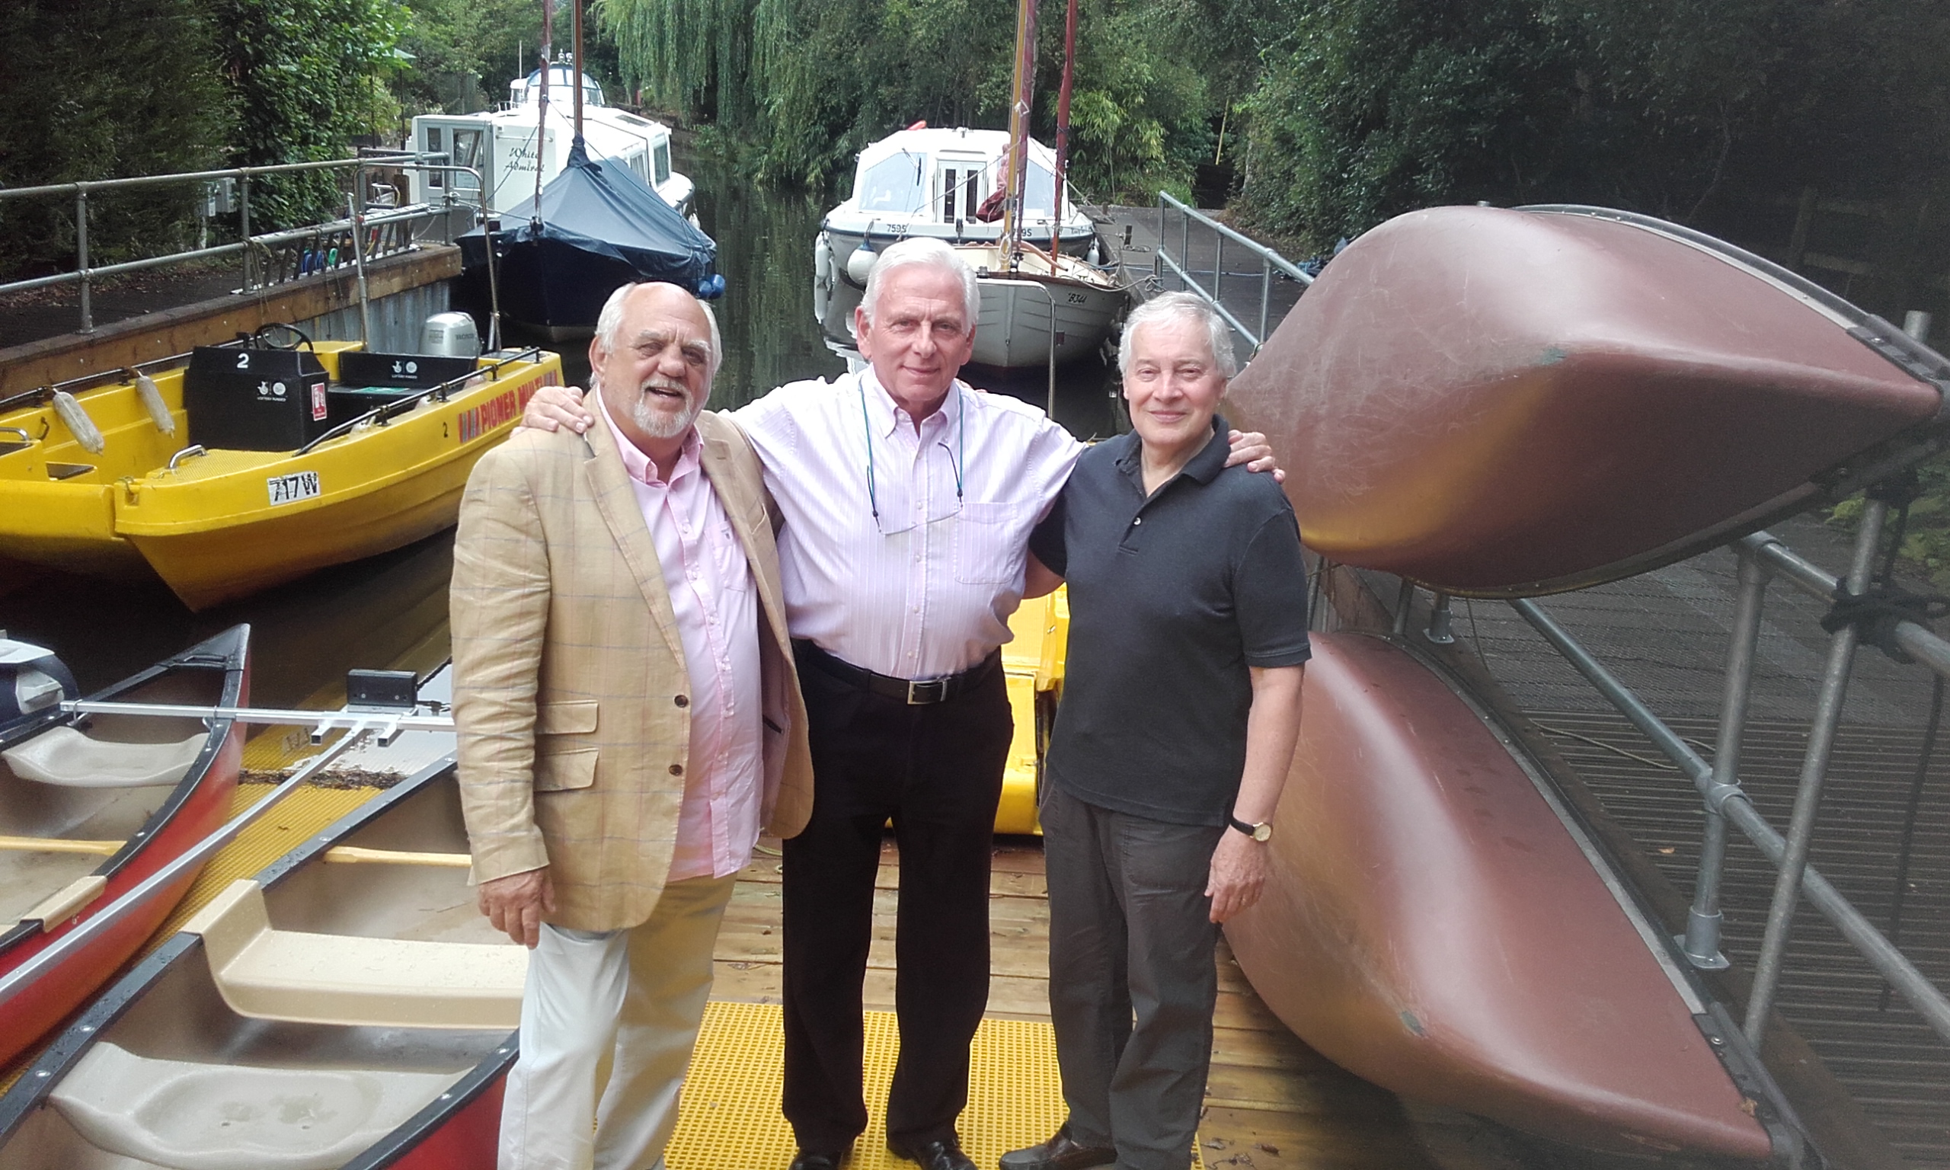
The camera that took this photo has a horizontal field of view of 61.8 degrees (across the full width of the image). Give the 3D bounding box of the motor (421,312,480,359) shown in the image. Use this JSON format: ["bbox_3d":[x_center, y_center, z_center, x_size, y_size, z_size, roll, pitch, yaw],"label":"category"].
[{"bbox_3d":[-3.972,-1.442,12.475,0.390,1.250,0.640,5,17,10],"label":"motor"}]

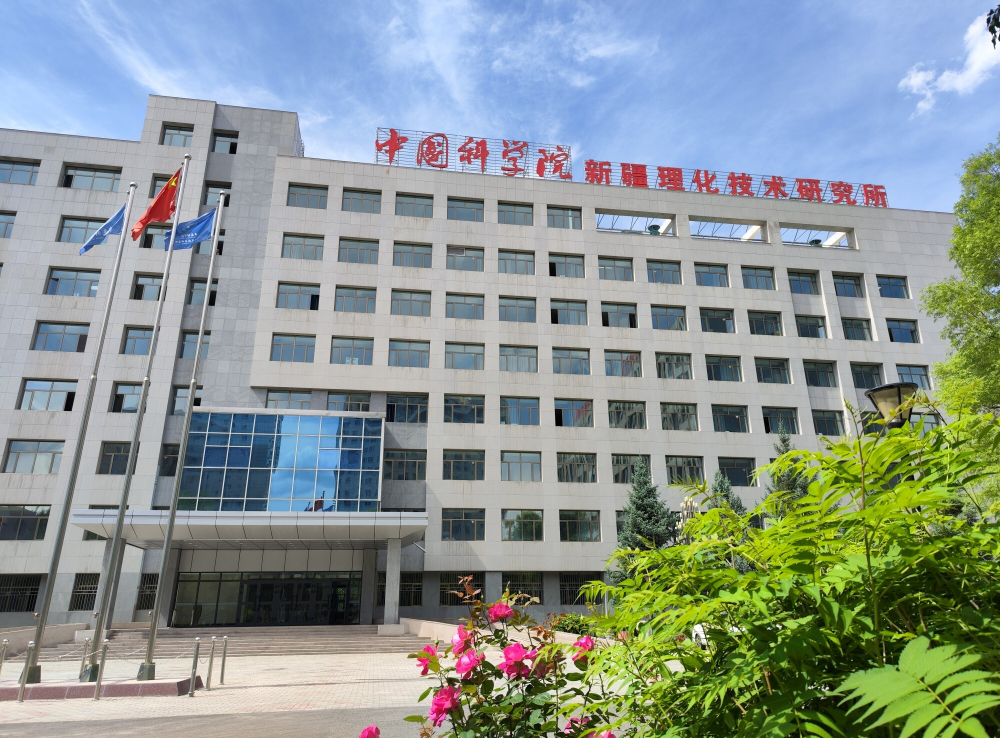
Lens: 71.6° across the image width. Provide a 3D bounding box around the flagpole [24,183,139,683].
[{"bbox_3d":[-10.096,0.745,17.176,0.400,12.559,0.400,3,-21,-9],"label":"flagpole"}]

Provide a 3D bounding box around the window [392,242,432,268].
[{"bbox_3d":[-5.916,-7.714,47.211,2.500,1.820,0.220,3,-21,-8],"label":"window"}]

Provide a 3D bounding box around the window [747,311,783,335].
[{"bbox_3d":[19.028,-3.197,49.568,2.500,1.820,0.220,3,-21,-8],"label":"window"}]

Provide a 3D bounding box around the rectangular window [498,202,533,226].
[{"bbox_3d":[1.121,-11.064,50.027,2.595,1.892,0.200,3,-21,-9],"label":"rectangular window"}]

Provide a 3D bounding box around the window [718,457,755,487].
[{"bbox_3d":[15.558,6.849,45.842,2.515,1.806,0.200,3,-20,-9],"label":"window"}]

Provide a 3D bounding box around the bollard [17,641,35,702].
[{"bbox_3d":[-8.652,5.528,12.678,0.100,1.020,0.100,3,-21,-8],"label":"bollard"}]

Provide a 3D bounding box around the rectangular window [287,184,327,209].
[{"bbox_3d":[-13.242,-11.869,47.913,2.591,1.889,0.150,3,-20,-9],"label":"rectangular window"}]

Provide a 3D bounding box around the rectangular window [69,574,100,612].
[{"bbox_3d":[-21.869,12.094,37.505,2.000,1.900,0.200,3,-20,-9],"label":"rectangular window"}]

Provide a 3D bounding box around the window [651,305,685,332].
[{"bbox_3d":[11.810,-3.450,48.554,2.579,1.882,0.250,3,-21,-9],"label":"window"}]

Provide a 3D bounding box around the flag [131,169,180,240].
[{"bbox_3d":[-9.881,-4.744,19.896,1.150,2.000,0.450,-4,-21,8],"label":"flag"}]

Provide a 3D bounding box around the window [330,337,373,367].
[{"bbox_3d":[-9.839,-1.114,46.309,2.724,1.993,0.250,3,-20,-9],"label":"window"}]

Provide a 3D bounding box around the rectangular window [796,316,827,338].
[{"bbox_3d":[22.738,-3.012,50.710,2.595,1.893,0.200,3,-21,-9],"label":"rectangular window"}]

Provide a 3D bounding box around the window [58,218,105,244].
[{"bbox_3d":[-27.219,-8.984,45.638,3.106,1.934,0.250,3,-20,-9],"label":"window"}]

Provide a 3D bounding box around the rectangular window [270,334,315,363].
[{"bbox_3d":[-12.981,-1.233,43.748,2.600,1.900,0.200,3,-20,-9],"label":"rectangular window"}]

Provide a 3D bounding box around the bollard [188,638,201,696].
[{"bbox_3d":[-5.589,5.448,12.695,0.110,1.000,0.110,3,-20,-9],"label":"bollard"}]

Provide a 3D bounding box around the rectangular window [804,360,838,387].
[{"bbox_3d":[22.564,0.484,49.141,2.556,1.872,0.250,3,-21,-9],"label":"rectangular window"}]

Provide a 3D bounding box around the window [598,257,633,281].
[{"bbox_3d":[8.635,-7.364,51.789,2.724,1.993,0.250,3,-20,-9],"label":"window"}]

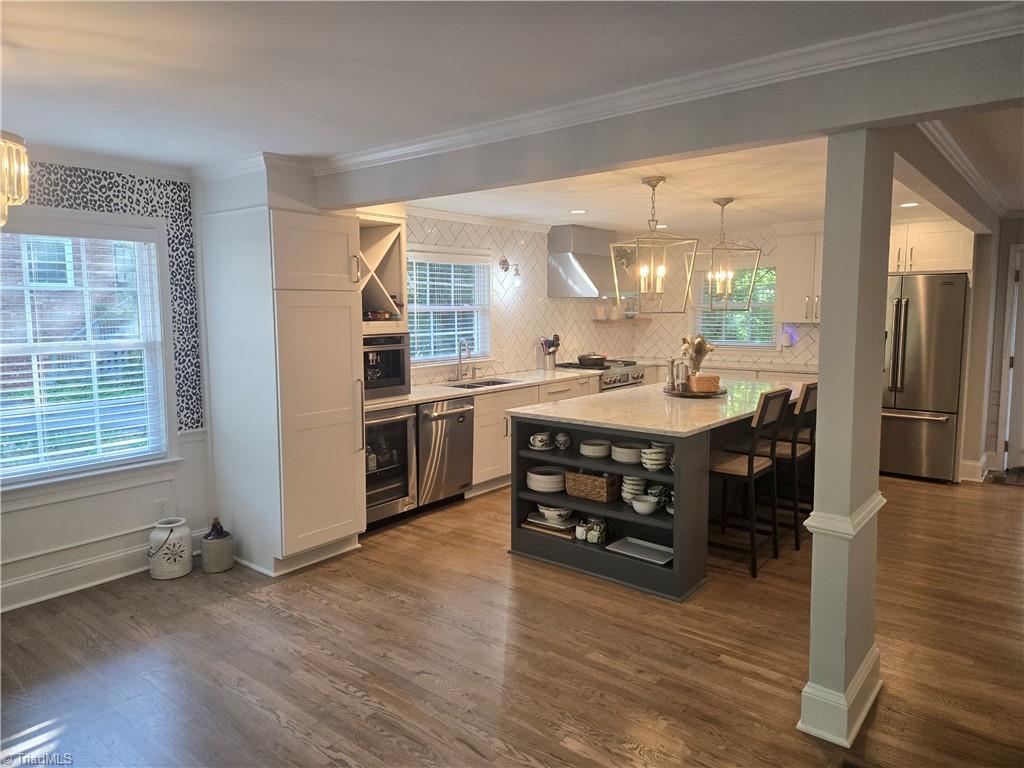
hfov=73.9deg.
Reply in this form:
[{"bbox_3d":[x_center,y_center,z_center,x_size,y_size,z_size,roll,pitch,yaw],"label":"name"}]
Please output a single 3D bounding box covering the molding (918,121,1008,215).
[{"bbox_3d":[2.878,-1.277,4.225,0.061,0.076,4.470,5,9,39],"label":"molding"}]

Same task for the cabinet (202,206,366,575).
[{"bbox_3d":[-1.455,0.030,4.379,0.785,2.140,0.633,5,8,39],"label":"cabinet"}]

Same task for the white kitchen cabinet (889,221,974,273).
[{"bbox_3d":[3.666,-1.229,6.238,1.000,0.433,0.550,5,9,39],"label":"white kitchen cabinet"}]

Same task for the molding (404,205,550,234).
[{"bbox_3d":[-0.299,-1.474,6.094,0.064,0.080,2.240,5,9,39],"label":"molding"}]

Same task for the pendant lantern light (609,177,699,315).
[{"bbox_3d":[0.922,-0.906,4.454,0.408,0.868,0.408,-2,7,-16],"label":"pendant lantern light"}]

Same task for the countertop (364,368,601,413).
[{"bbox_3d":[-0.344,0.019,5.985,0.654,0.033,3.245,5,8,39],"label":"countertop"}]

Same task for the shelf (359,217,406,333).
[{"bbox_3d":[-1.188,-0.763,4.892,0.606,0.800,0.634,5,8,39],"label":"shelf"}]

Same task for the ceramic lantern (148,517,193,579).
[{"bbox_3d":[-2.019,0.969,4.043,0.224,0.310,0.224,5,9,39],"label":"ceramic lantern"}]

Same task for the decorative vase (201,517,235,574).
[{"bbox_3d":[-1.806,0.967,4.156,0.205,0.330,0.205,5,8,39],"label":"decorative vase"}]

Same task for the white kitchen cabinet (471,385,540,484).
[{"bbox_3d":[-0.274,0.408,6.130,0.632,0.778,0.901,5,8,39],"label":"white kitchen cabinet"}]

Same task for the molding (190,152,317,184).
[{"bbox_3d":[-1.521,-1.234,4.006,0.840,0.083,0.400,5,9,39],"label":"molding"}]

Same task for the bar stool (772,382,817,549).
[{"bbox_3d":[1.796,0.503,4.670,0.545,1.100,0.430,5,8,39],"label":"bar stool"}]

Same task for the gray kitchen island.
[{"bbox_3d":[1.217,0.553,4.901,1.215,0.918,2.475,5,9,39],"label":"gray kitchen island"}]

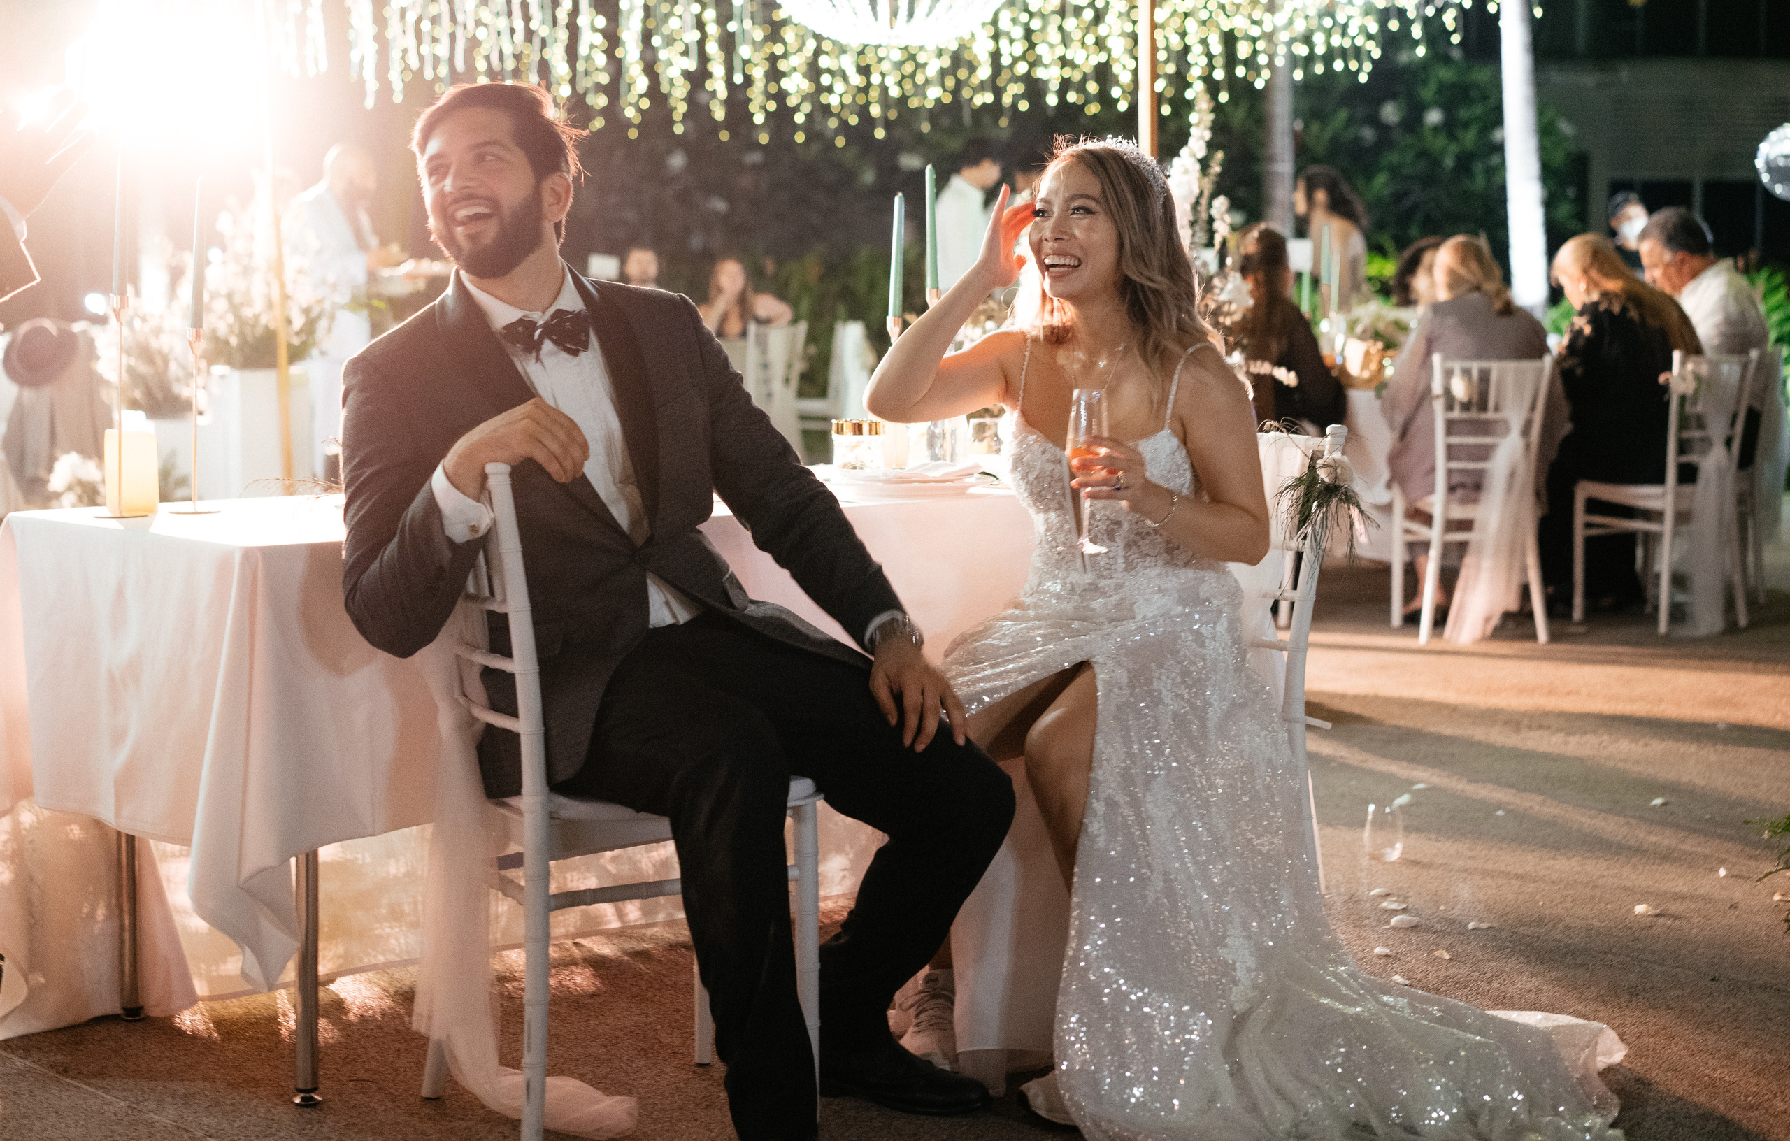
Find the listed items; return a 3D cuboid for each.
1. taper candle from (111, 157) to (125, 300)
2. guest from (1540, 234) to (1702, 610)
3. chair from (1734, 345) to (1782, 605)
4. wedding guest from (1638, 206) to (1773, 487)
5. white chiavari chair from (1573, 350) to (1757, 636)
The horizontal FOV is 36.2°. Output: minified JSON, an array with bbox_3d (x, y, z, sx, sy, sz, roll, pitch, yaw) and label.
[{"bbox_3d":[-1.163,-0.519,4.110,0.021,0.223,0.021,3,6,0],"label":"taper candle"},{"bbox_3d":[2.520,-0.490,9.380,0.520,1.310,0.720,-5,8,-38],"label":"guest"},{"bbox_3d":[2.922,-0.357,9.798,0.440,0.905,0.415,2,6,17],"label":"chair"},{"bbox_3d":[2.890,-0.611,10.011,0.820,1.420,0.540,3,7,27],"label":"wedding guest"},{"bbox_3d":[2.592,-0.279,9.232,0.420,0.920,0.476,-3,7,-30],"label":"white chiavari chair"}]

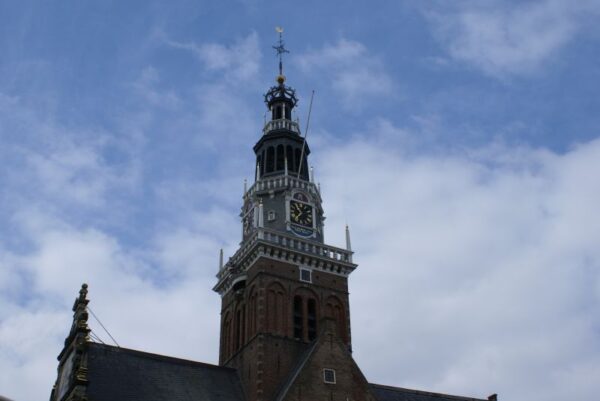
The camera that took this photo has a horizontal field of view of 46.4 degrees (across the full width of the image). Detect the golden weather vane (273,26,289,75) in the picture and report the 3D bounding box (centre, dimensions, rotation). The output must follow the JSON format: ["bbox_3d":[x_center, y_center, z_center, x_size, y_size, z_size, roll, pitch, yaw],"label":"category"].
[{"bbox_3d":[-1.650,-13.100,61.300,1.550,6.200,1.400,7,-35,-12],"label":"golden weather vane"}]

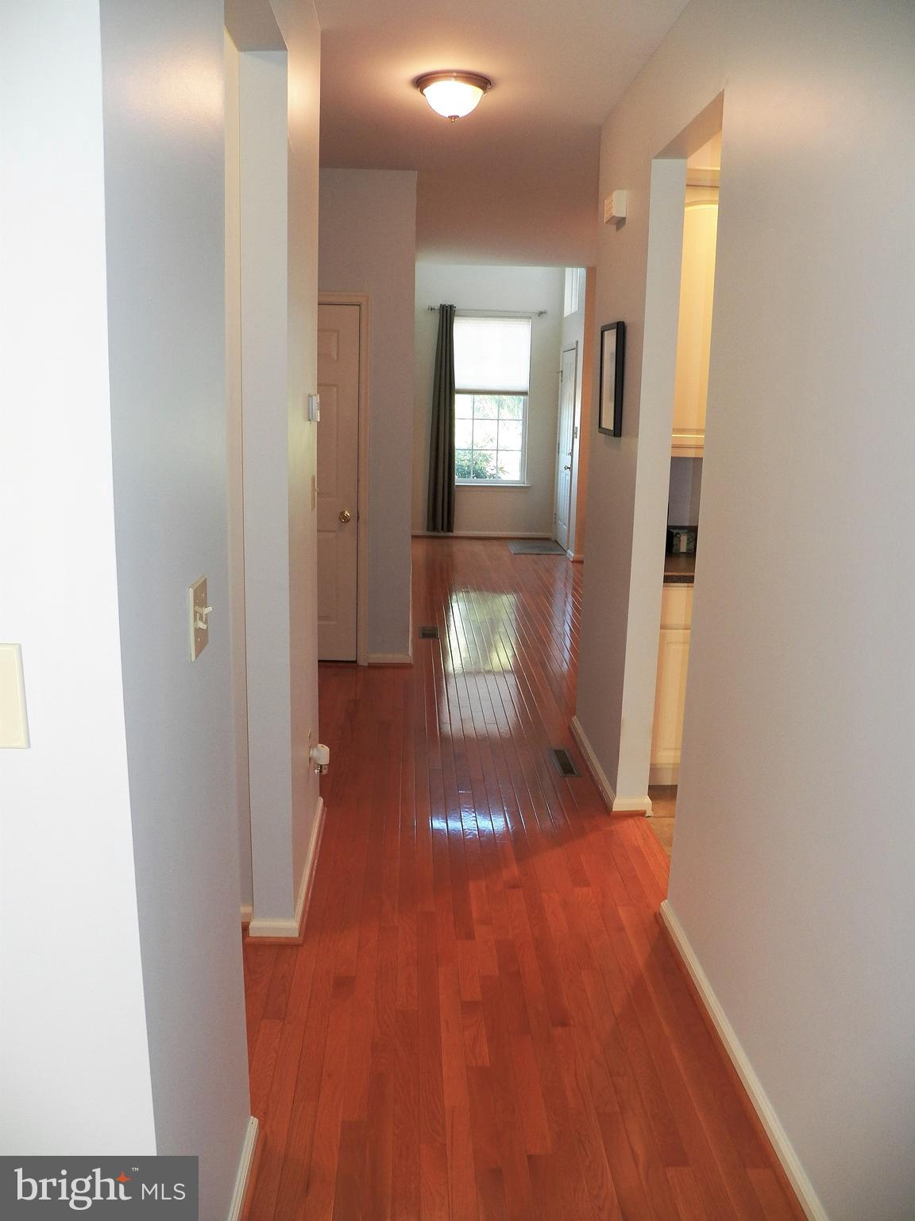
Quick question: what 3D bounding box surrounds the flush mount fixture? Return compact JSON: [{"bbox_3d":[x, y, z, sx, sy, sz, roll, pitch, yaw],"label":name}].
[{"bbox_3d":[-0.013,-1.879,3.650,0.292,0.138,0.292,1,12,-3],"label":"flush mount fixture"}]

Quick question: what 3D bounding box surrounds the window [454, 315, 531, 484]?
[{"bbox_3d":[0.325,-2.320,10.917,0.945,1.841,0.110,1,12,-3],"label":"window"}]

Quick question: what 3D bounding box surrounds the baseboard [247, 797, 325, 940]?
[{"bbox_3d":[-0.552,0.826,3.268,0.155,0.085,0.890,1,12,-3],"label":"baseboard"}]

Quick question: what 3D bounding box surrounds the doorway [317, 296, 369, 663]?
[{"bbox_3d":[-0.945,-0.725,5.649,0.870,2.110,0.100,1,12,-3],"label":"doorway"}]

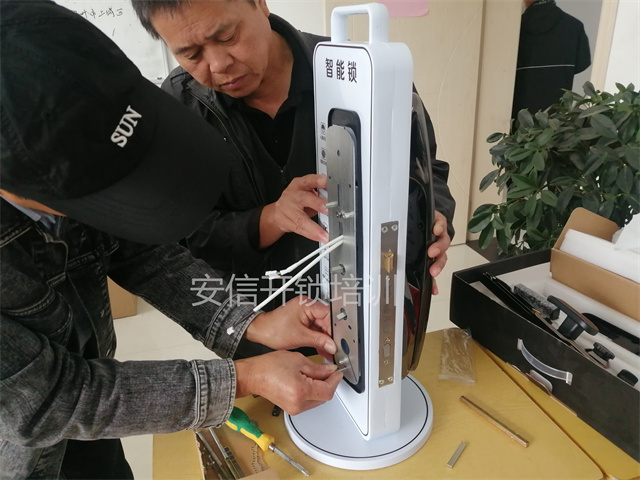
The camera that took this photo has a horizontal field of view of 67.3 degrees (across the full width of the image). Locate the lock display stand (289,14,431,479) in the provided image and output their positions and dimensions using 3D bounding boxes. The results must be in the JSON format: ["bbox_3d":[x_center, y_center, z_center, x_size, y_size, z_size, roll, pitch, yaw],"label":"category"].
[{"bbox_3d":[0.051,0.003,0.656,0.236,0.581,0.234,-11,24,-21],"label":"lock display stand"}]

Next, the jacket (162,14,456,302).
[{"bbox_3d":[-0.053,-0.091,0.957,0.570,0.650,0.430,-2,22,0],"label":"jacket"}]

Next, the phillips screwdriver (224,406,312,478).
[{"bbox_3d":[-0.086,0.292,0.705,0.187,0.031,0.031,21,32,34],"label":"phillips screwdriver"}]

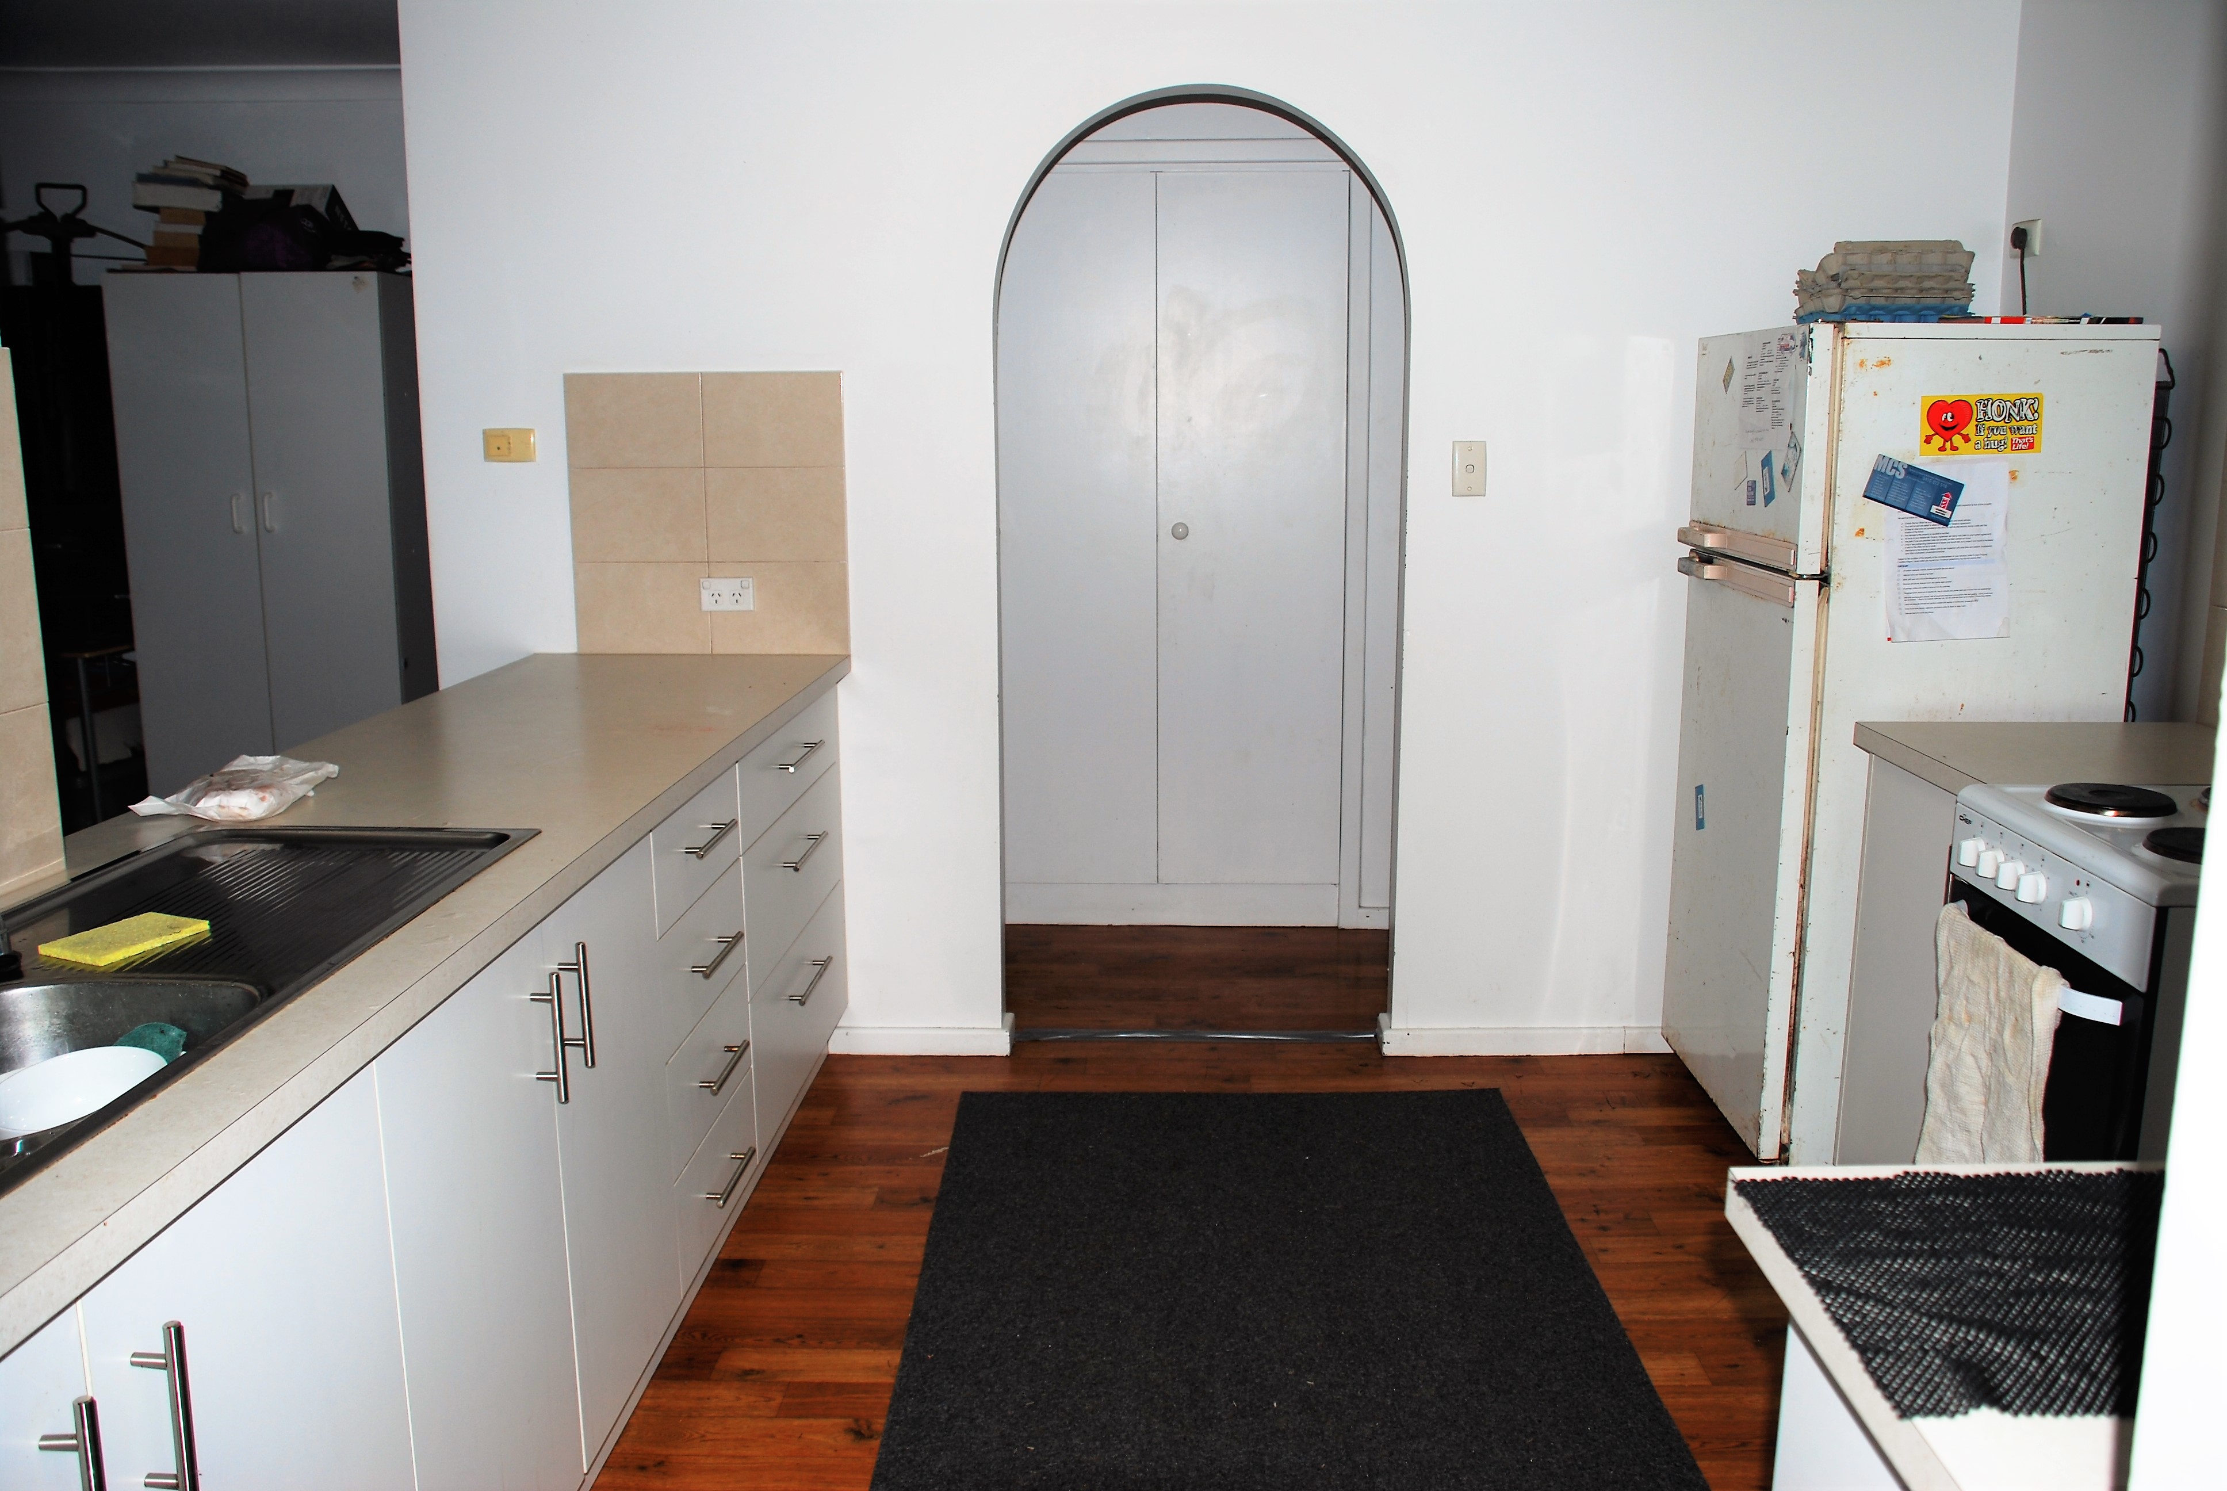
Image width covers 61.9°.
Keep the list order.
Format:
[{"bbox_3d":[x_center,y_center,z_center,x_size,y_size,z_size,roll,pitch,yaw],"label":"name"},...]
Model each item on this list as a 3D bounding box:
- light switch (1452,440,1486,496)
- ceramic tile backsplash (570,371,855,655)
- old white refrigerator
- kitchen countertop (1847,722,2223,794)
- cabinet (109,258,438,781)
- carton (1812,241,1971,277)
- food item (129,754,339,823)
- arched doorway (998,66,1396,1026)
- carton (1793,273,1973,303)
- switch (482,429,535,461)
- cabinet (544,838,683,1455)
[{"bbox_3d":[0.753,-0.581,3.912,0.074,0.117,0.014,0,10,2],"label":"light switch"},{"bbox_3d":[-0.857,-0.485,3.919,0.595,0.598,0.013,0,10,1],"label":"ceramic tile backsplash"},{"bbox_3d":[1.469,0.008,3.545,0.658,1.566,0.648,0,10,1],"label":"old white refrigerator"},{"bbox_3d":[1.516,0.029,2.841,0.607,0.040,0.536,0,10,1],"label":"kitchen countertop"},{"bbox_3d":[-2.196,-0.369,5.048,0.723,1.782,0.446,0,10,1],"label":"cabinet"},{"bbox_3d":[1.428,-0.887,3.399,0.257,0.064,0.119,0,10,1],"label":"carton"},{"bbox_3d":[-1.203,0.051,2.565,0.208,0.054,0.247,0,10,2],"label":"food item"},{"bbox_3d":[0.191,-0.343,4.071,0.873,2.083,0.168,0,10,2],"label":"arched doorway"},{"bbox_3d":[1.440,-0.868,3.467,0.267,0.059,0.247,0,10,1],"label":"carton"},{"bbox_3d":[-1.294,-0.641,3.980,0.112,0.073,0.014,0,10,2],"label":"switch"},{"bbox_3d":[-0.917,0.524,2.524,0.515,0.739,0.471,0,10,2],"label":"cabinet"}]

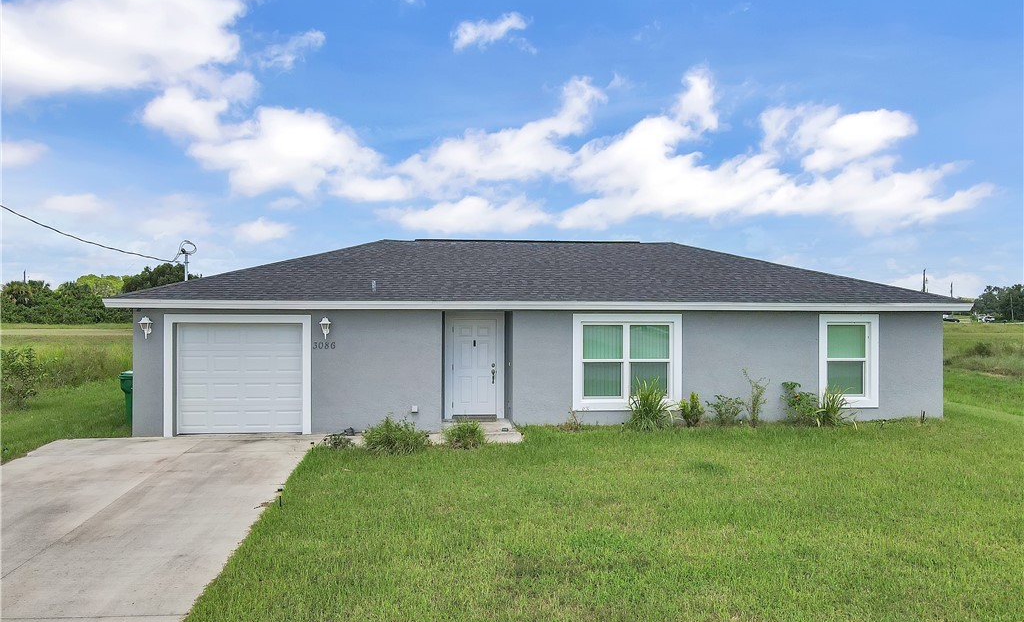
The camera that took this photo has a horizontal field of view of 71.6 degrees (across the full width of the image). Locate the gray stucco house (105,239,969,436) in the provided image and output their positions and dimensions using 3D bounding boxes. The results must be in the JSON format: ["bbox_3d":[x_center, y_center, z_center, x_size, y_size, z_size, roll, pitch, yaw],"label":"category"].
[{"bbox_3d":[0.576,0.284,18.783,17.330,4.240,9.640,0,0,-7],"label":"gray stucco house"}]

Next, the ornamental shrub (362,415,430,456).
[{"bbox_3d":[-2.066,2.175,12.700,1.200,0.610,1.000,0,0,-7],"label":"ornamental shrub"}]

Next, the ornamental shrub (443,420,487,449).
[{"bbox_3d":[-0.876,2.230,13.100,0.800,0.500,0.700,0,0,-7],"label":"ornamental shrub"}]

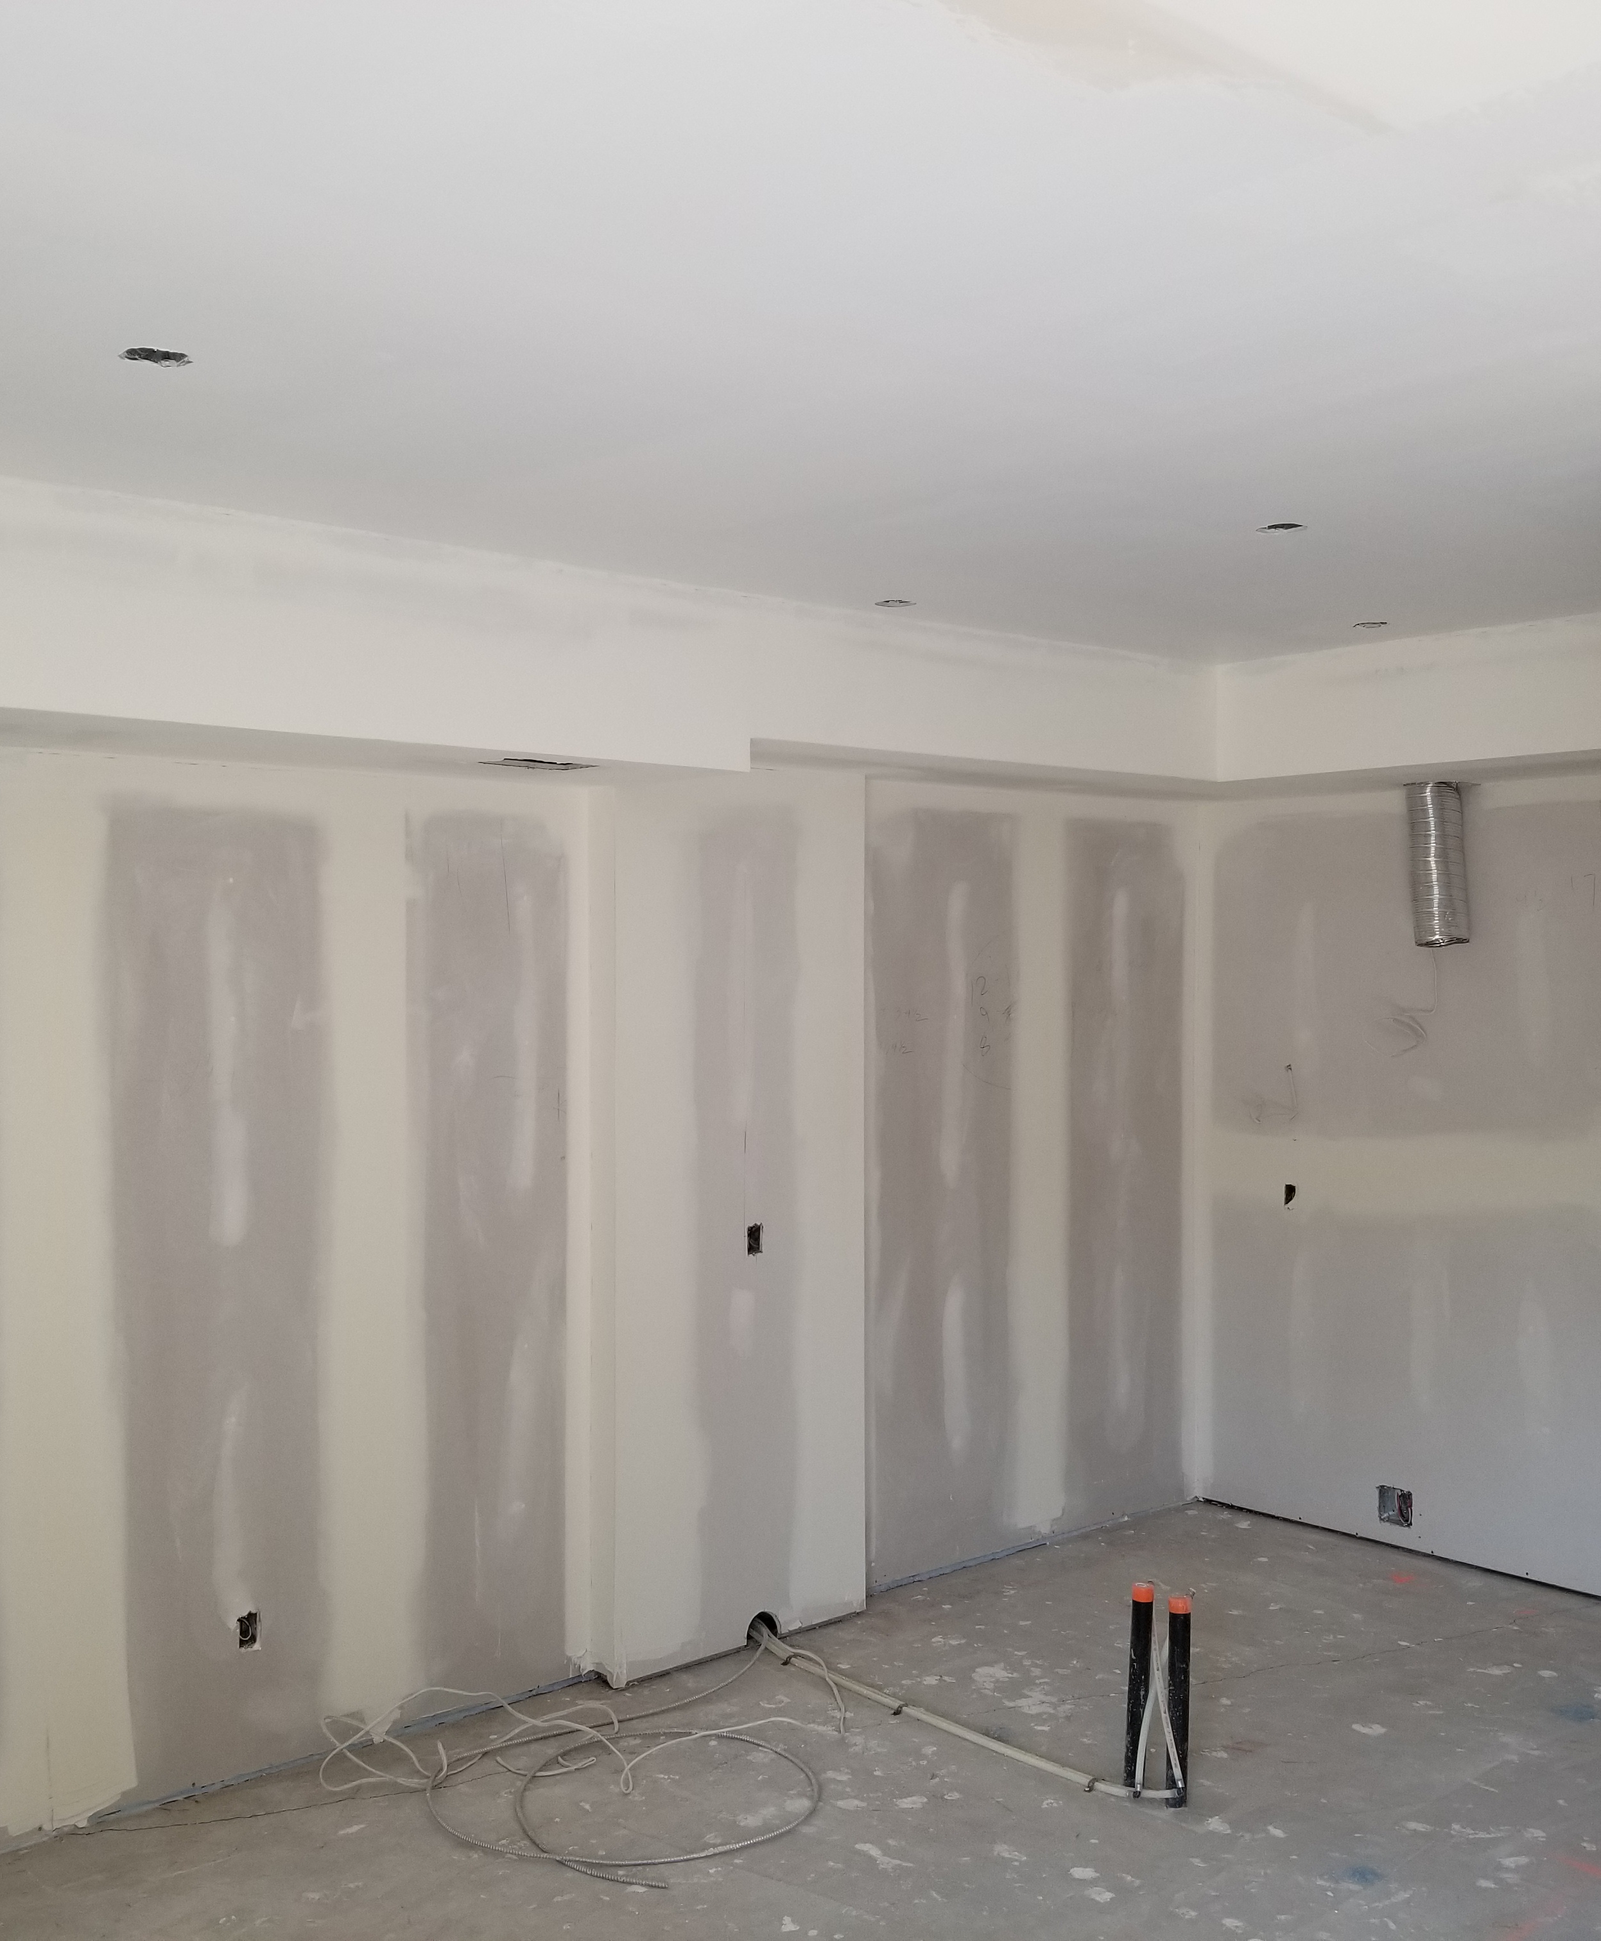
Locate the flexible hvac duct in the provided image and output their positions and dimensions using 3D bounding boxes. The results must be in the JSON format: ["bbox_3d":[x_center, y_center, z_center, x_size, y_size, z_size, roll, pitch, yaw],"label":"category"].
[{"bbox_3d":[1.908,-0.316,5.800,0.160,0.474,0.160,-3,0,-41],"label":"flexible hvac duct"}]

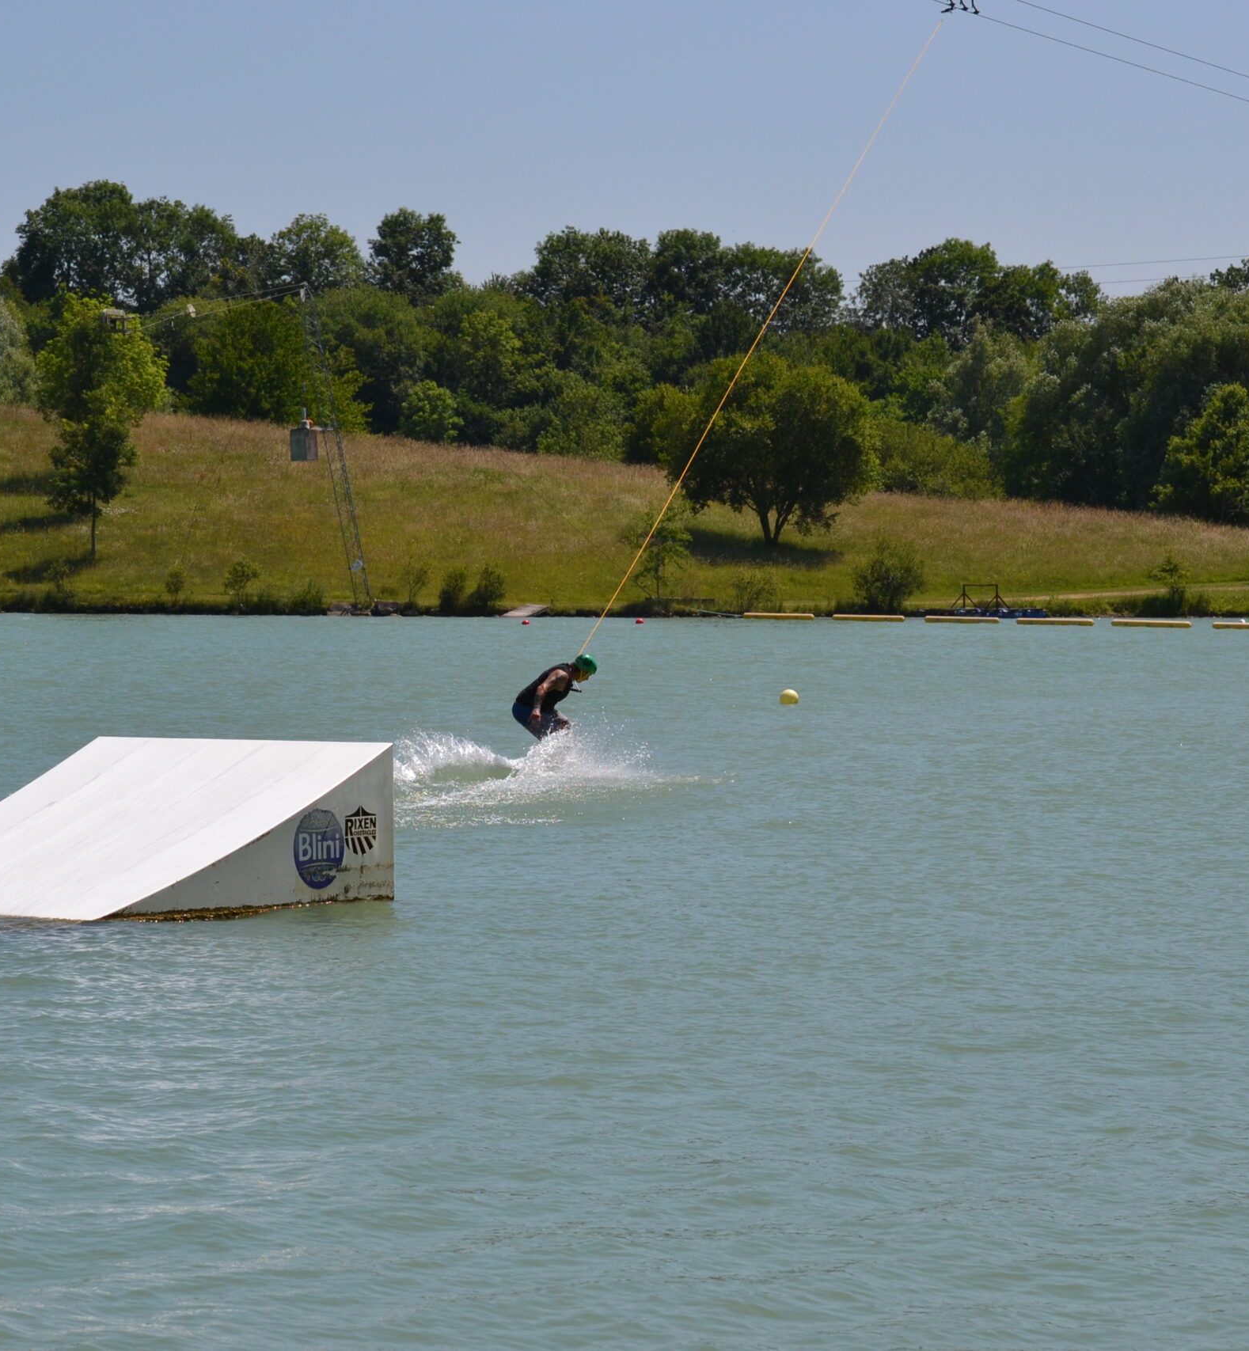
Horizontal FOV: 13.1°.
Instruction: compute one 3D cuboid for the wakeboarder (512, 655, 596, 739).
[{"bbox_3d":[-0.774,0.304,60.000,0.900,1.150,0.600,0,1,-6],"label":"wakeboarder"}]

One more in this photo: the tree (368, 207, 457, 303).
[{"bbox_3d":[-14.130,-27.127,365.000,6.000,8.500,6.000,0,1,0],"label":"tree"}]

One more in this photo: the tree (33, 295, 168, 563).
[{"bbox_3d":[-26.146,-12.373,272.000,6.700,13.000,6.500,0,1,0],"label":"tree"}]

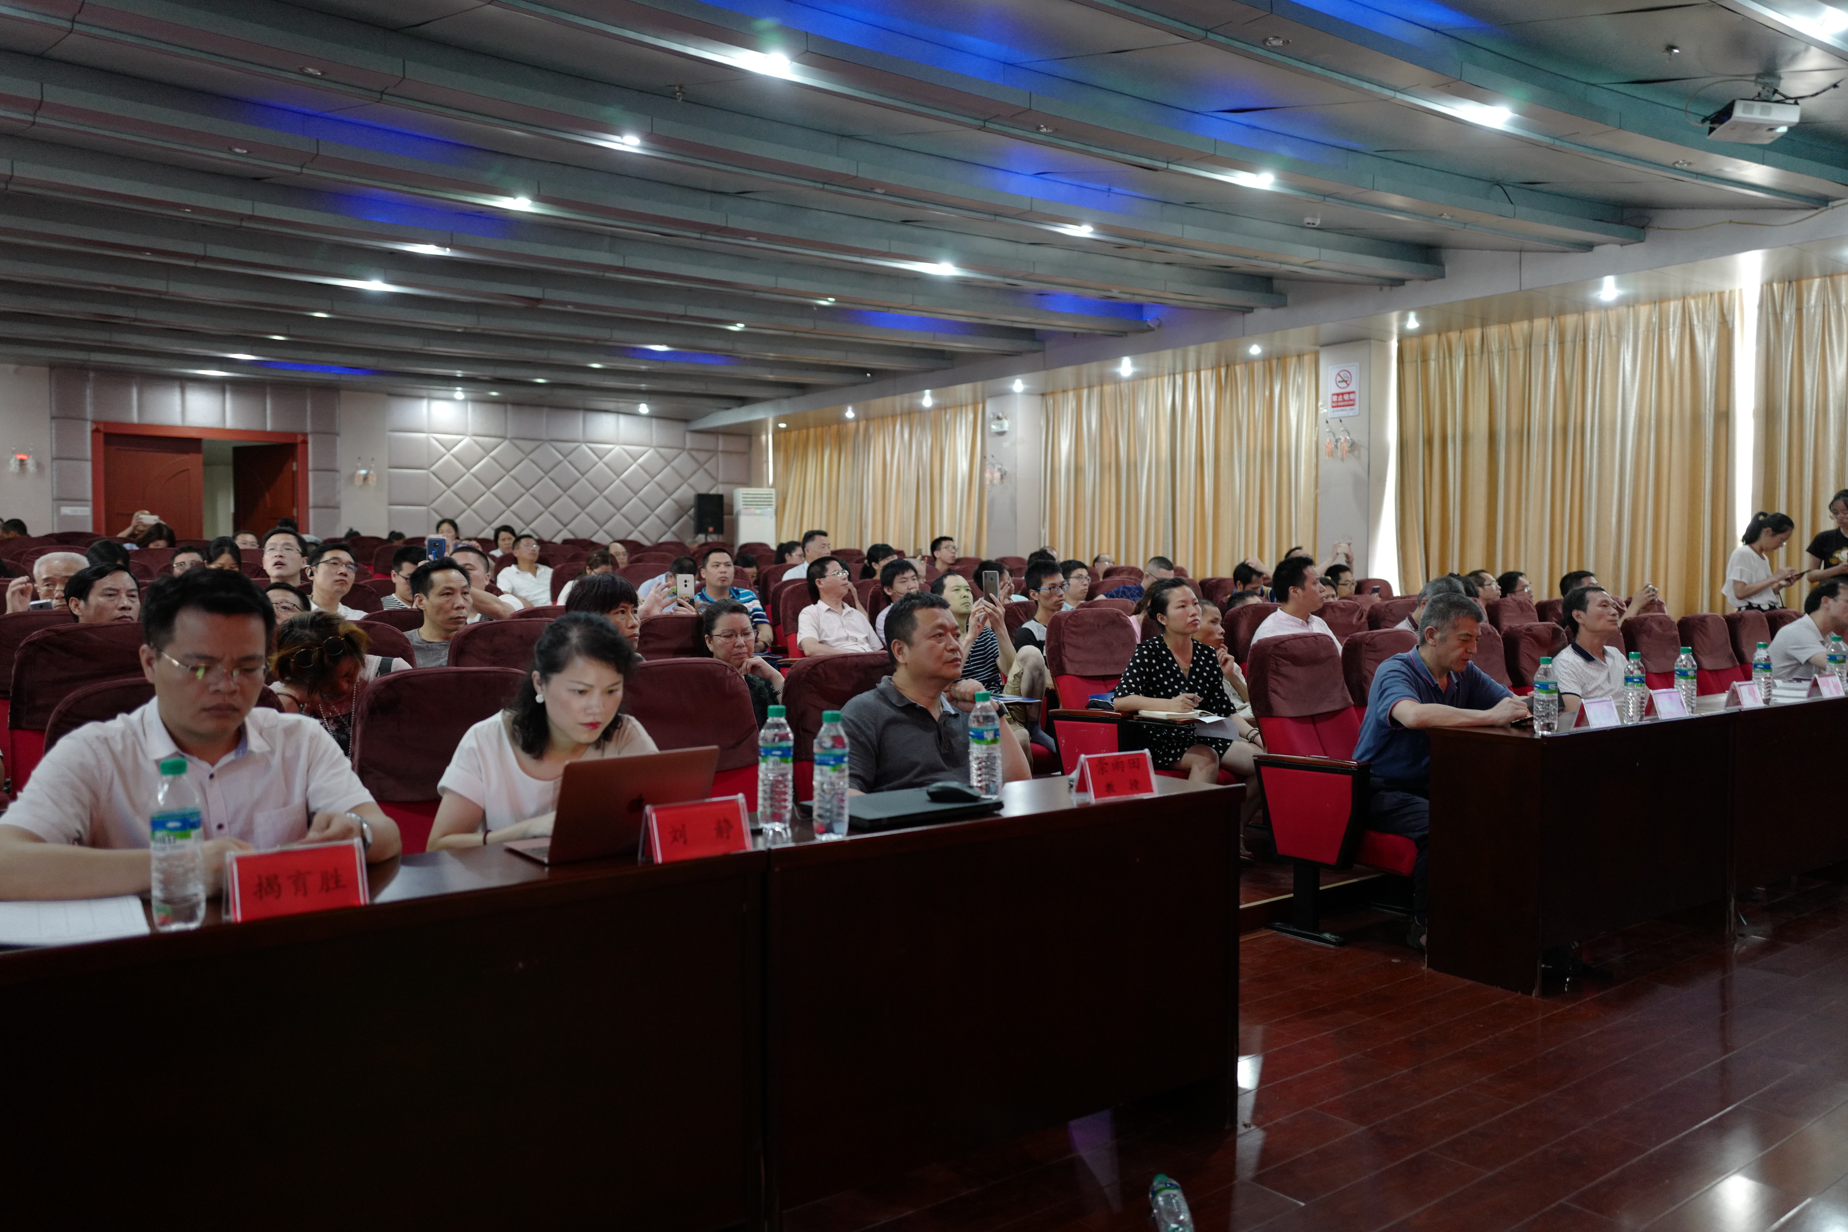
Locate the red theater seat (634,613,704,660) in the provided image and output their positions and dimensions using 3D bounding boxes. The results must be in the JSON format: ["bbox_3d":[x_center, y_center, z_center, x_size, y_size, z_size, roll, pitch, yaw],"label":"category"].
[{"bbox_3d":[-0.588,0.517,4.454,0.577,1.022,0.634,-1,3,-38],"label":"red theater seat"}]

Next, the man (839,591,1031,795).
[{"bbox_3d":[0.133,0.538,3.706,0.572,1.201,0.756,-1,3,-38],"label":"man"}]

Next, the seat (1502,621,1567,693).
[{"bbox_3d":[2.756,0.538,5.962,0.550,1.000,0.660,-1,2,-37],"label":"seat"}]

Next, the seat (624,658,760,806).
[{"bbox_3d":[-0.479,0.633,3.547,0.577,1.022,0.634,-1,3,-38],"label":"seat"}]

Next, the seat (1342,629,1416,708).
[{"bbox_3d":[1.904,0.559,5.314,0.550,1.000,0.660,-1,2,-37],"label":"seat"}]

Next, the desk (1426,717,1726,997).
[{"bbox_3d":[2.137,0.704,4.617,1.205,0.755,0.380,-1,2,-37],"label":"desk"}]

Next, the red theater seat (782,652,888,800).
[{"bbox_3d":[-0.061,0.618,3.878,0.586,1.020,0.656,-1,2,-39],"label":"red theater seat"}]

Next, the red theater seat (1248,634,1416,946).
[{"bbox_3d":[1.553,0.587,5.079,0.577,1.022,0.715,-1,3,-38],"label":"red theater seat"}]

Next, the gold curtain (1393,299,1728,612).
[{"bbox_3d":[4.728,-0.746,10.856,0.160,3.000,2.700,-1,2,-36],"label":"gold curtain"}]

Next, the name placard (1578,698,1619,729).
[{"bbox_3d":[2.060,0.291,4.415,0.168,0.086,0.065,-1,2,-37],"label":"name placard"}]

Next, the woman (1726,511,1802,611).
[{"bbox_3d":[5.286,0.096,9.053,0.460,1.500,0.440,1,2,35],"label":"woman"}]

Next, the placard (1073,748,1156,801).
[{"bbox_3d":[0.409,0.340,3.062,0.180,0.091,0.067,-1,2,-33],"label":"placard"}]

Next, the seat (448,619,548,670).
[{"bbox_3d":[-1.032,0.528,4.110,0.577,1.022,0.634,-1,3,-38],"label":"seat"}]

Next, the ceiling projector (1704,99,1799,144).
[{"bbox_3d":[3.932,-2.338,6.815,0.287,0.093,0.267,7,0,5],"label":"ceiling projector"}]

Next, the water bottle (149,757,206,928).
[{"bbox_3d":[-0.993,0.303,1.912,0.065,0.227,0.065,-1,2,-39],"label":"water bottle"}]

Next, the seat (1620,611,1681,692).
[{"bbox_3d":[3.656,0.536,6.769,0.577,1.022,0.634,-1,3,-38],"label":"seat"}]

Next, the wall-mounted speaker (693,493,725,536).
[{"bbox_3d":[-2.715,-1.288,18.295,0.330,0.515,0.320,0,2,-18],"label":"wall-mounted speaker"}]

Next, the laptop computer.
[{"bbox_3d":[-0.538,0.317,2.473,0.281,0.190,0.276,-1,3,-38],"label":"laptop computer"}]

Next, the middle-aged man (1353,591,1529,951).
[{"bbox_3d":[1.734,0.513,4.893,0.562,1.185,0.695,-1,3,-38],"label":"middle-aged man"}]

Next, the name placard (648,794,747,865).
[{"bbox_3d":[-0.383,0.357,2.424,0.180,0.091,0.067,-1,2,-39],"label":"name placard"}]

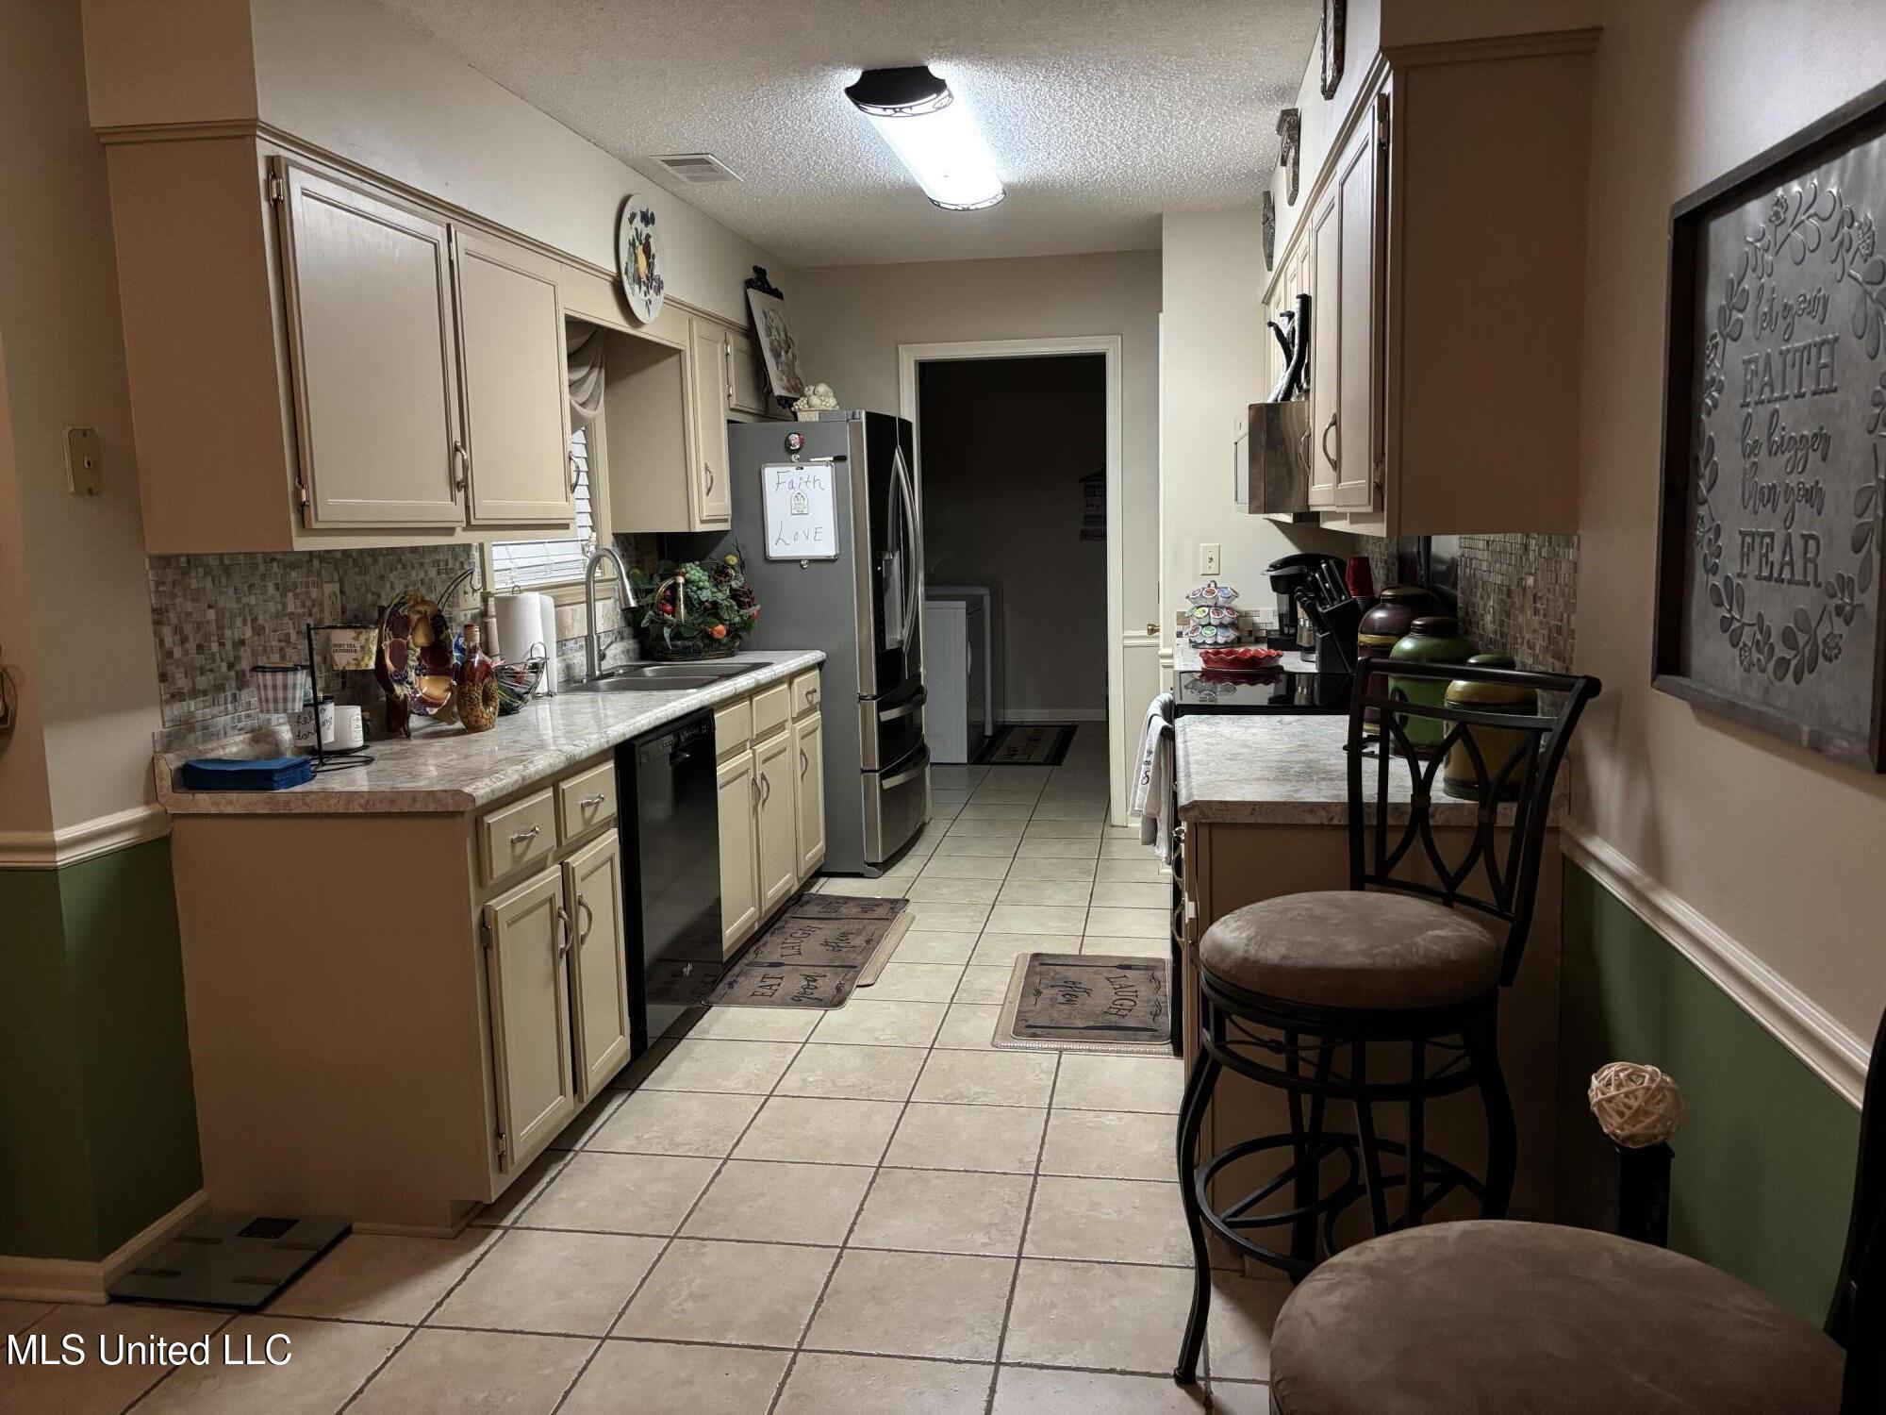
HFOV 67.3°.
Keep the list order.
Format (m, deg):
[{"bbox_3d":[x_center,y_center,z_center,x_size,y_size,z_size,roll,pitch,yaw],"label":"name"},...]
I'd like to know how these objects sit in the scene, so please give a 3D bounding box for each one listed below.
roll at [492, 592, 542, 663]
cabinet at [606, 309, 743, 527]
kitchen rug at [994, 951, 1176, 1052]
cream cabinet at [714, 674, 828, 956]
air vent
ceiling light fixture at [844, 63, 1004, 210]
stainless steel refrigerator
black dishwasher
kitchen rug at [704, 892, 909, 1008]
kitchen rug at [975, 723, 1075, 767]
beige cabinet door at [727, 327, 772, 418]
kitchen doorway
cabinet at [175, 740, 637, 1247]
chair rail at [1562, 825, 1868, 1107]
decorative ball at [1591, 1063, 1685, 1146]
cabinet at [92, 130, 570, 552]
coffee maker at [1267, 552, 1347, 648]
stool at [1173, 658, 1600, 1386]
[{"bbox_3d":[-1.220,-0.181,4.133,0.140,0.285,0.140,-1,8,0],"label":"roll"},{"bbox_3d":[-0.974,-0.998,4.988,0.346,0.752,0.469,0,8,9],"label":"cabinet"},{"bbox_3d":[0.431,0.840,4.113,0.470,0.018,0.825,0,8,9],"label":"kitchen rug"},{"bbox_3d":[-0.870,0.326,4.870,0.630,0.830,1.405,0,8,9],"label":"cream cabinet"},{"bbox_3d":[-0.740,-1.625,4.302,0.178,0.020,0.370,0,8,9],"label":"air vent"},{"bbox_3d":[-0.016,-1.554,3.963,0.255,0.098,1.242,0,8,9],"label":"ceiling light fixture"},{"bbox_3d":[-0.533,-0.289,5.974,0.870,1.790,0.900,0,8,9],"label":"stainless steel refrigerator"},{"bbox_3d":[-0.984,0.449,3.783,0.609,0.808,0.605,0,8,9],"label":"black dishwasher"},{"bbox_3d":[-0.406,0.782,4.690,0.420,0.015,1.190,0,8,9],"label":"kitchen rug"},{"bbox_3d":[0.513,0.226,8.550,0.505,0.012,1.420,0,8,9],"label":"kitchen rug"},{"bbox_3d":[-0.755,-1.273,5.449,0.022,0.277,0.473,0,8,9],"label":"beige cabinet door"},{"bbox_3d":[0.319,-0.515,6.177,0.959,2.085,0.140,0,8,9],"label":"kitchen doorway"},{"bbox_3d":[-1.129,0.566,3.133,0.630,0.861,0.734,0,8,9],"label":"cabinet"},{"bbox_3d":[0.947,0.293,1.834,0.027,0.066,1.080,0,8,9],"label":"chair rail"},{"bbox_3d":[0.820,0.470,1.676,0.108,0.102,0.108,0,8,9],"label":"decorative ball"},{"bbox_3d":[-1.286,-0.755,3.274,0.335,0.760,1.265,0,8,9],"label":"cabinet"},{"bbox_3d":[1.283,-0.379,4.946,0.310,0.335,0.230,-2,8,-6],"label":"coffee maker"},{"bbox_3d":[0.668,0.526,2.249,0.540,1.140,0.490,-5,9,-26],"label":"stool"}]

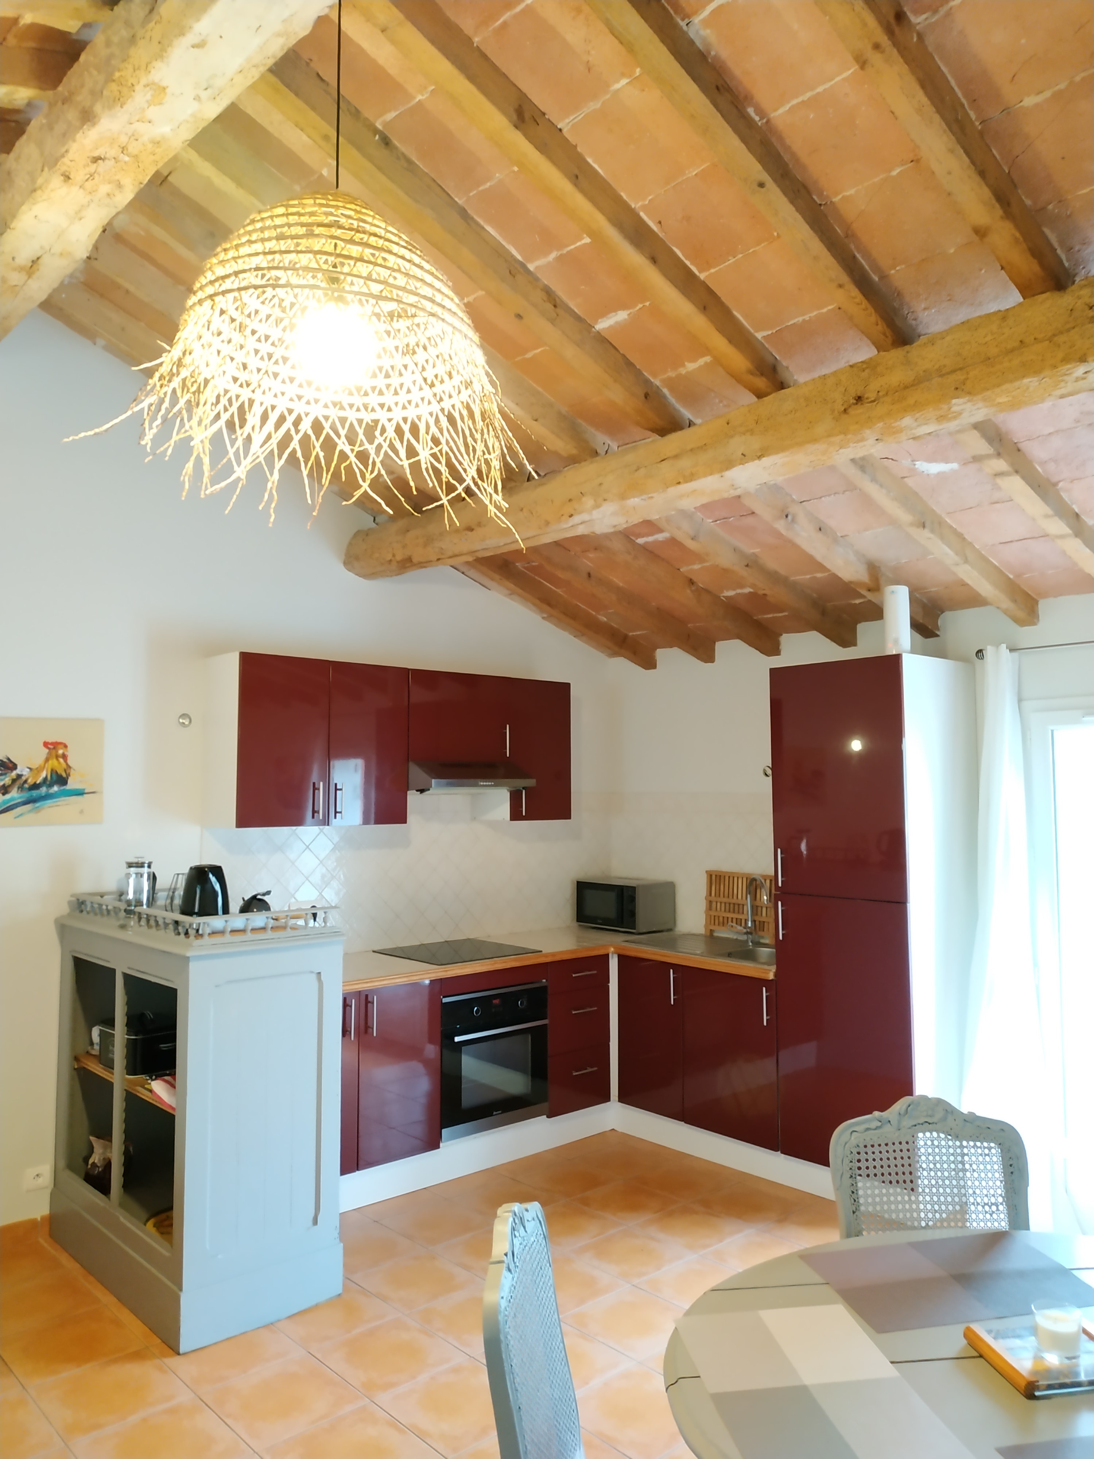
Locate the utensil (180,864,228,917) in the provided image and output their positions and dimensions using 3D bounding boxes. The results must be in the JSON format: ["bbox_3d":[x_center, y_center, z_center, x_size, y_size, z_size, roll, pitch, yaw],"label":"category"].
[{"bbox_3d":[-1.096,0.542,3.237,0.155,0.210,0.170,2,-5,-18],"label":"utensil"}]

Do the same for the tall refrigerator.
[{"bbox_3d":[1.383,0.742,4.212,0.610,2.020,0.612,4,-6,-42],"label":"tall refrigerator"}]

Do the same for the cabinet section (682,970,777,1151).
[{"bbox_3d":[1.005,1.424,4.602,0.570,0.709,0.518,4,-6,-42],"label":"cabinet section"}]

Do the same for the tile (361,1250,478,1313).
[{"bbox_3d":[-0.423,1.841,3.381,0.328,0.010,0.328,4,-6,-42],"label":"tile"}]

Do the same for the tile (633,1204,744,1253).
[{"bbox_3d":[0.540,1.870,3.788,0.328,0.010,0.328,4,-6,-42],"label":"tile"}]

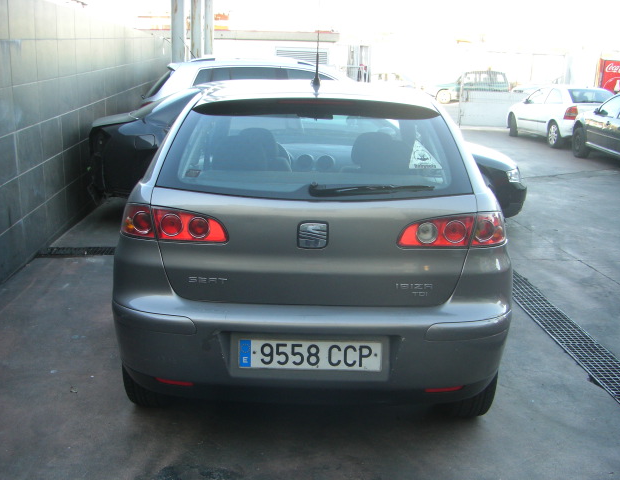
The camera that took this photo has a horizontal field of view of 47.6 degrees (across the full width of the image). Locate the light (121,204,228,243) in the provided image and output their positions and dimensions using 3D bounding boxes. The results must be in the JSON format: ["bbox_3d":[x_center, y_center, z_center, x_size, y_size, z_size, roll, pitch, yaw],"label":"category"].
[{"bbox_3d":[-0.512,-0.068,2.645,0.440,0.130,0.140,4,16,7],"label":"light"}]

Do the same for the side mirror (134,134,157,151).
[{"bbox_3d":[-1.580,-0.937,6.750,0.210,0.165,0.100,2,16,0],"label":"side mirror"}]

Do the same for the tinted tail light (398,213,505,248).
[{"bbox_3d":[0.538,-0.030,2.645,0.440,0.130,0.140,0,16,-7],"label":"tinted tail light"}]

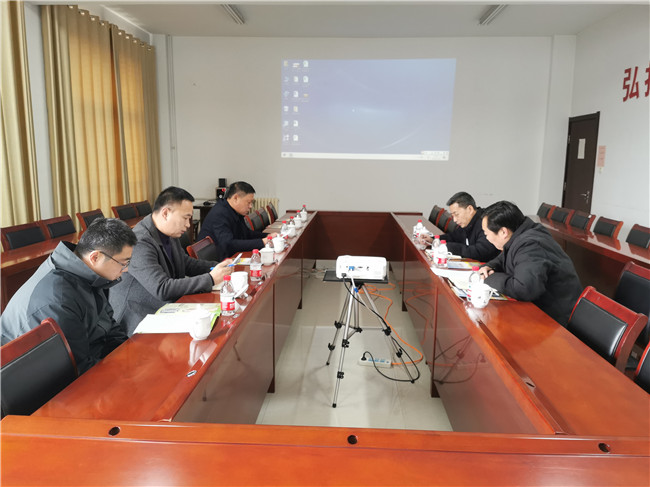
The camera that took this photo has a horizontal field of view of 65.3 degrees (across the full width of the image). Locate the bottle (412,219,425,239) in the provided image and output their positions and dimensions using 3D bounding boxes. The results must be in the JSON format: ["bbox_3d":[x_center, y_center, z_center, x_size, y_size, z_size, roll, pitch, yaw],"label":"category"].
[{"bbox_3d":[0.798,-0.109,4.272,0.063,0.175,0.063,1,9,3],"label":"bottle"}]

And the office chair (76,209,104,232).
[{"bbox_3d":[-2.134,0.124,5.160,0.550,0.900,0.460,1,9,3],"label":"office chair"}]

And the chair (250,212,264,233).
[{"bbox_3d":[-0.496,0.149,5.086,0.550,0.900,0.460,1,9,3],"label":"chair"}]

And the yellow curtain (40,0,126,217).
[{"bbox_3d":[-2.686,-1.112,5.809,0.150,2.960,1.520,1,9,3],"label":"yellow curtain"}]

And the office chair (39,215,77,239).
[{"bbox_3d":[-2.210,0.214,4.703,0.570,0.890,0.480,1,10,3],"label":"office chair"}]

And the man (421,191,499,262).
[{"bbox_3d":[1.075,0.212,3.916,0.720,1.220,0.560,1,9,3],"label":"man"}]

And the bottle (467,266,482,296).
[{"bbox_3d":[0.735,0.197,2.483,0.063,0.175,0.063,1,9,3],"label":"bottle"}]

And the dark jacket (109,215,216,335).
[{"bbox_3d":[-0.855,0.182,2.690,0.600,0.700,0.560,1,9,3],"label":"dark jacket"}]

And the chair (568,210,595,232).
[{"bbox_3d":[2.566,0.111,5.548,0.570,0.890,0.470,1,10,3],"label":"chair"}]

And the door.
[{"bbox_3d":[3.684,-0.795,7.393,0.080,2.080,0.970,1,10,3],"label":"door"}]

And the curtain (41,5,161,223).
[{"bbox_3d":[-2.630,-1.213,6.469,0.140,3.000,2.830,1,10,3],"label":"curtain"}]

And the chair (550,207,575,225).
[{"bbox_3d":[2.670,0.026,6.199,0.550,0.890,0.460,1,9,3],"label":"chair"}]

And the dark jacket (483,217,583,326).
[{"bbox_3d":[1.110,0.200,2.746,0.570,0.700,0.560,1,9,3],"label":"dark jacket"}]

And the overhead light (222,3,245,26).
[{"bbox_3d":[-1.122,-2.819,6.092,0.110,0.090,1.220,1,9,3],"label":"overhead light"}]

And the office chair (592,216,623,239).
[{"bbox_3d":[2.443,0.217,4.815,0.550,0.900,0.460,1,9,3],"label":"office chair"}]

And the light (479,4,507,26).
[{"bbox_3d":[2.044,-2.768,5.929,0.110,0.090,1.220,1,9,3],"label":"light"}]

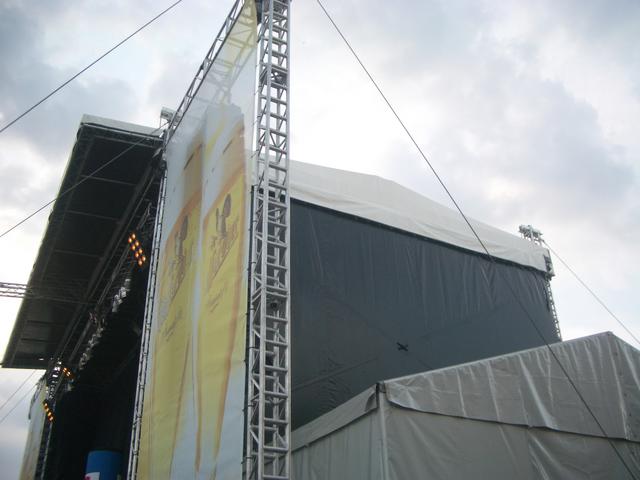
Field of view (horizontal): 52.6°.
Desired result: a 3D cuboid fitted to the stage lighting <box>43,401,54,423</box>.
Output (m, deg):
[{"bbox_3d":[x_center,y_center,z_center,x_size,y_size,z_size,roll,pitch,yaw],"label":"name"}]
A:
[{"bbox_3d":[-9.460,5.999,22.675,0.190,0.720,0.380,-18,-16,-38],"label":"stage lighting"}]

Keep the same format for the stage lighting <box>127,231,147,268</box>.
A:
[{"bbox_3d":[-3.778,0.184,13.513,0.190,0.720,0.380,-18,-13,-44],"label":"stage lighting"}]

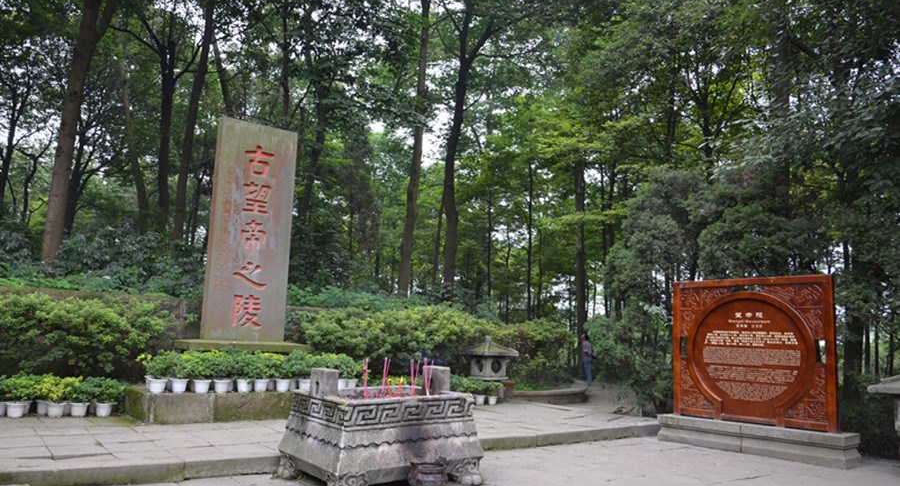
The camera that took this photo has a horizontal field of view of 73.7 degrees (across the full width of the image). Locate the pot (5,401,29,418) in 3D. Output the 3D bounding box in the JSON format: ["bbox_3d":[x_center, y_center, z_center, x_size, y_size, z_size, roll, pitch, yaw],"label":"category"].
[{"bbox_3d":[-5.977,2.309,8.306,0.235,0.200,0.235,9,-12,-34],"label":"pot"}]

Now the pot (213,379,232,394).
[{"bbox_3d":[-3.263,2.055,8.656,0.255,0.193,0.255,10,-12,-37],"label":"pot"}]

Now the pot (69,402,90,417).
[{"bbox_3d":[-5.320,2.392,8.640,0.235,0.200,0.235,8,-11,-30],"label":"pot"}]

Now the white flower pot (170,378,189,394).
[{"bbox_3d":[-3.729,1.968,8.299,0.260,0.195,0.260,10,-12,-37],"label":"white flower pot"}]

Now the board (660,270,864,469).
[{"bbox_3d":[4.584,1.877,9.275,0.520,2.619,2.635,11,-12,-39],"label":"board"}]

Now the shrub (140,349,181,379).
[{"bbox_3d":[-3.966,1.671,8.219,0.531,0.425,0.480,10,-12,-37],"label":"shrub"}]

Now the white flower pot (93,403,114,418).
[{"bbox_3d":[-4.976,2.393,8.657,0.255,0.195,0.255,10,-12,-37],"label":"white flower pot"}]

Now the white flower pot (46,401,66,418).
[{"bbox_3d":[-5.554,2.359,8.504,0.235,0.200,0.235,8,-11,-31],"label":"white flower pot"}]

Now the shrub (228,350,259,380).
[{"bbox_3d":[-3.069,1.849,9.025,0.408,0.457,0.378,5,-10,-18],"label":"shrub"}]

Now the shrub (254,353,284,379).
[{"bbox_3d":[-2.762,1.890,9.181,0.445,0.428,0.420,10,-12,-37],"label":"shrub"}]

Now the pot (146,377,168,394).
[{"bbox_3d":[-3.939,1.928,8.137,0.262,0.200,0.262,10,-12,-37],"label":"pot"}]

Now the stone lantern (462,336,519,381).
[{"bbox_3d":[0.958,2.694,13.983,1.200,1.019,1.150,2,-10,4],"label":"stone lantern"}]

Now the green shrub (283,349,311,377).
[{"bbox_3d":[-2.405,1.916,9.464,0.459,0.473,0.420,10,-12,-37],"label":"green shrub"}]

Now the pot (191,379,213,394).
[{"bbox_3d":[-3.529,2.040,8.600,0.235,0.200,0.235,2,-10,0],"label":"pot"}]

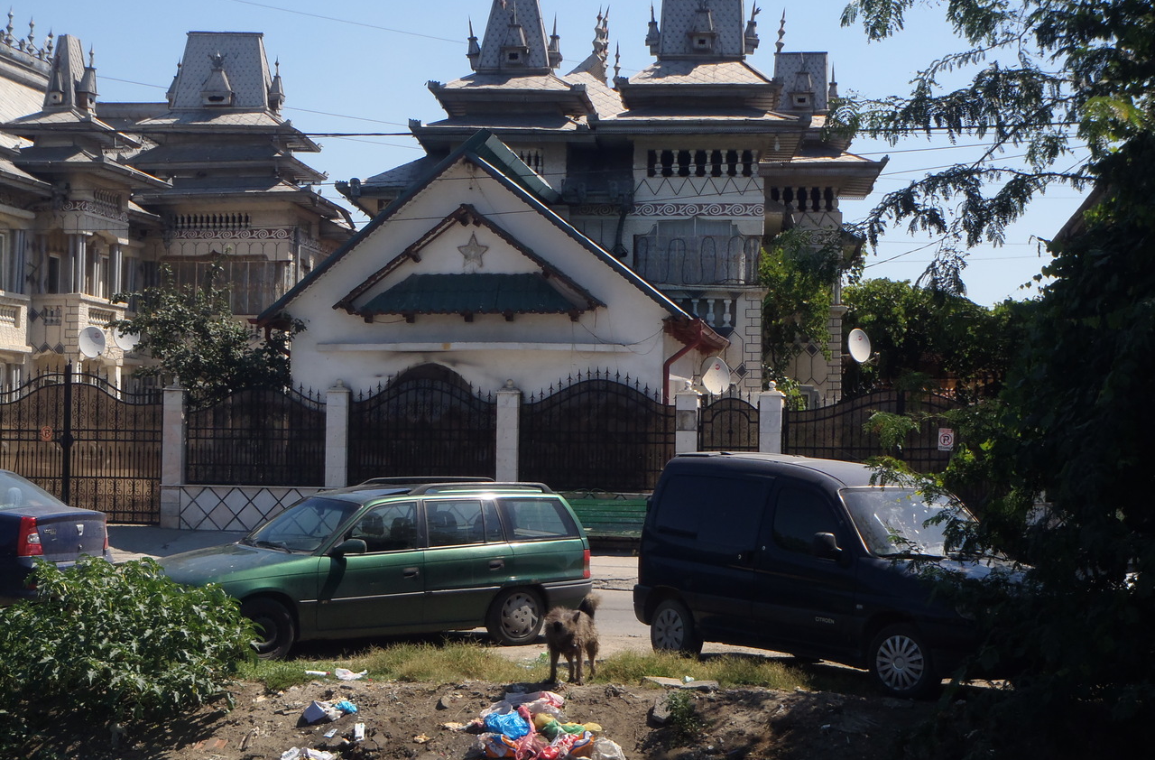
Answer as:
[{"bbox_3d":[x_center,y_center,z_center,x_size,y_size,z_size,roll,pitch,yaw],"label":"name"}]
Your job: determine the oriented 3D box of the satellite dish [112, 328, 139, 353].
[{"bbox_3d":[-11.601,-1.128,49.000,0.740,0.800,0.350,1,-11,-32],"label":"satellite dish"}]

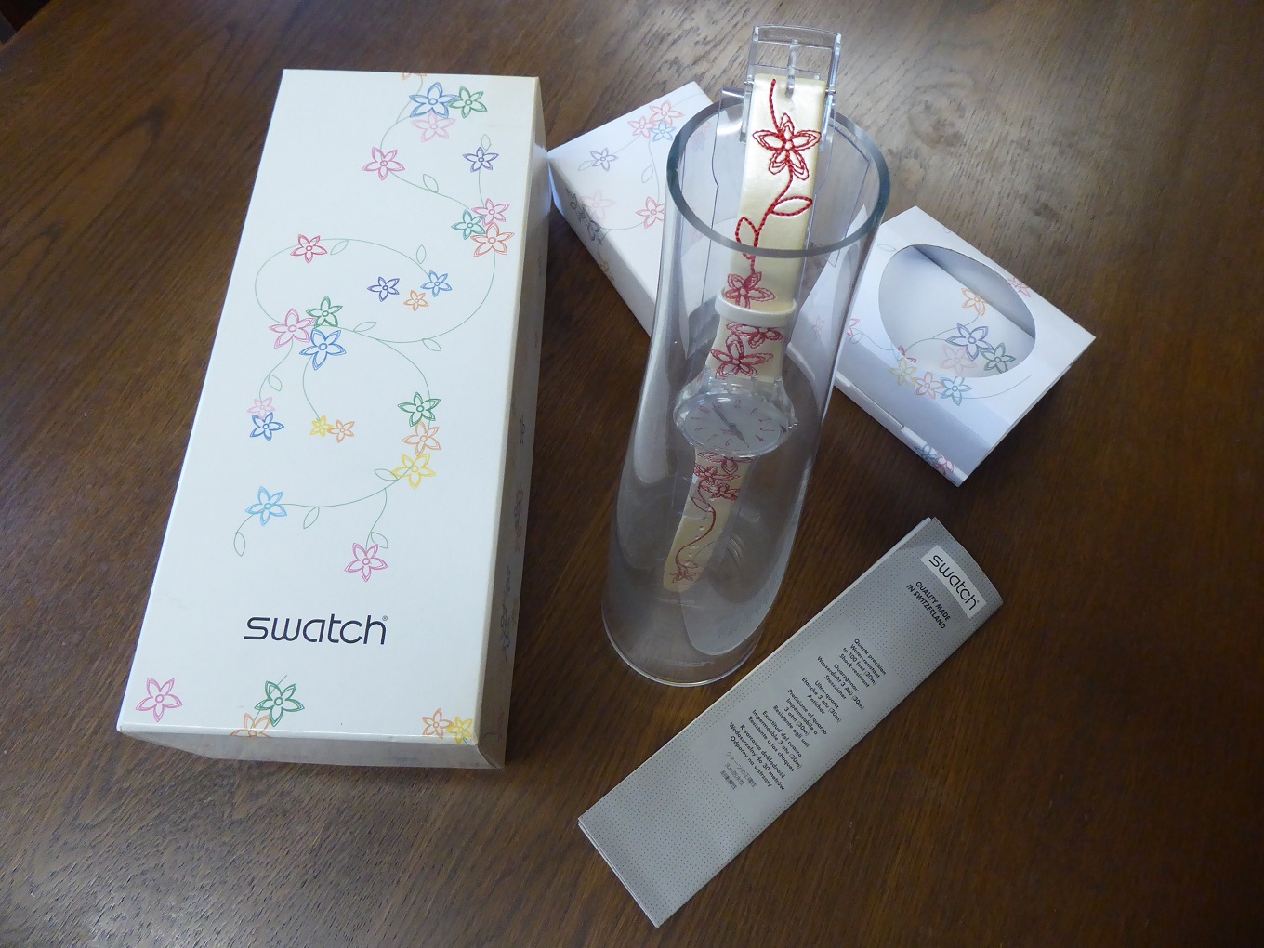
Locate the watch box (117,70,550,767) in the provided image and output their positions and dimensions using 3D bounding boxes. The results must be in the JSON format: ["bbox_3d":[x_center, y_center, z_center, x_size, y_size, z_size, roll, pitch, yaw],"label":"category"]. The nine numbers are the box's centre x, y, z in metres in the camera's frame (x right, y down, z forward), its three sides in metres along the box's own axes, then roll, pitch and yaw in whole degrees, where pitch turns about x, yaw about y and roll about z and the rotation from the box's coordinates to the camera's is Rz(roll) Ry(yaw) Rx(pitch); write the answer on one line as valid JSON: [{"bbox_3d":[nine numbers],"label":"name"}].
[{"bbox_3d":[-0.101,-0.034,0.376,0.115,0.065,0.285,2,66,0],"label":"watch box"}]

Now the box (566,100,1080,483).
[{"bbox_3d":[0.086,-0.105,0.490,0.281,0.036,0.126,39,71,15],"label":"box"}]

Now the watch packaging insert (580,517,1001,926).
[{"bbox_3d":[0.067,0.089,0.354,0.188,0.006,0.043,-37,71,-15],"label":"watch packaging insert"}]

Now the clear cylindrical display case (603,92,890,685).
[{"bbox_3d":[0.025,-0.004,0.279,0.061,0.220,0.061,12,59,5],"label":"clear cylindrical display case"}]

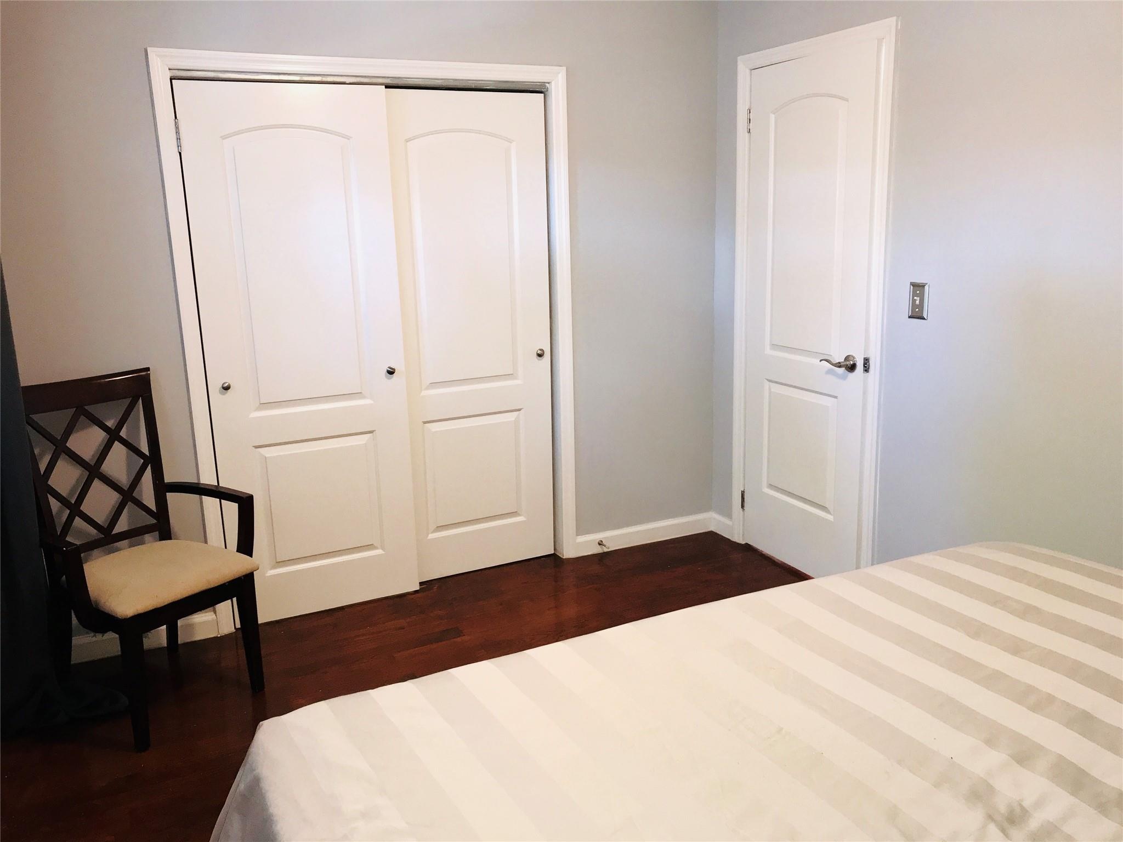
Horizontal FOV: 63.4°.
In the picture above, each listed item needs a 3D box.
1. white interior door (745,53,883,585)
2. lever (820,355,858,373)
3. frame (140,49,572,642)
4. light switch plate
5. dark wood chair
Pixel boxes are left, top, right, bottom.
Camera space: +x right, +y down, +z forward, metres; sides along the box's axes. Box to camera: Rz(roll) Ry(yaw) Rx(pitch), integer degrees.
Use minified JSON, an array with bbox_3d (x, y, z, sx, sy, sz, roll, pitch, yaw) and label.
[{"bbox_3d":[0.969,-0.367,3.607,0.038,2.030,0.713,-7,14,-22],"label":"white interior door"},{"bbox_3d":[1.030,-0.216,3.380,0.060,0.066,0.149,-7,14,-22],"label":"lever"},{"bbox_3d":[-0.661,-0.306,3.542,1.510,2.062,0.100,-8,14,-25],"label":"frame"},{"bbox_3d":[1.213,-0.407,3.085,0.010,0.123,0.081,-8,14,-25],"label":"light switch plate"},{"bbox_3d":[-1.323,0.397,2.847,0.585,1.040,0.580,7,16,35],"label":"dark wood chair"}]

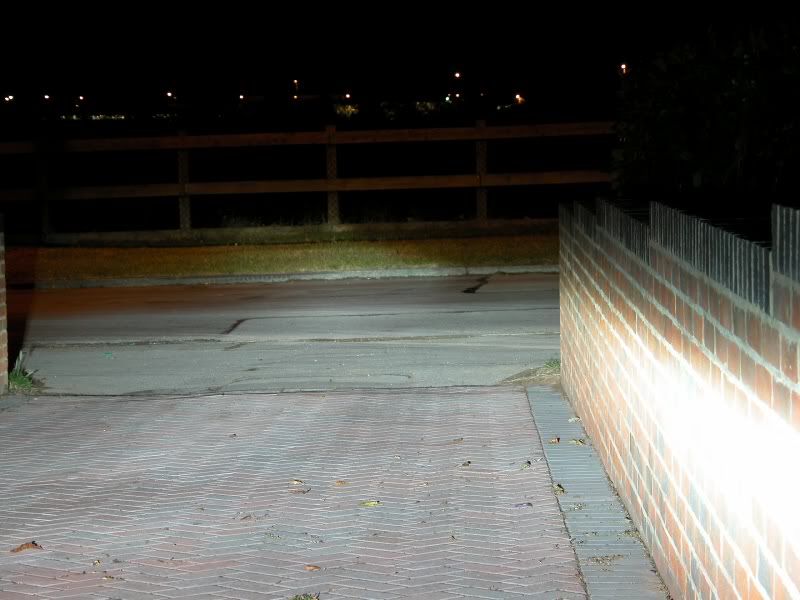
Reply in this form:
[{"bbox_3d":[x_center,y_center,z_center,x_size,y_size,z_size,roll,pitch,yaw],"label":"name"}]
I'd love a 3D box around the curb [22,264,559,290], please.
[{"bbox_3d":[-1.074,-0.234,24.250,5.300,0.110,0.160,-2,4,0],"label":"curb"}]

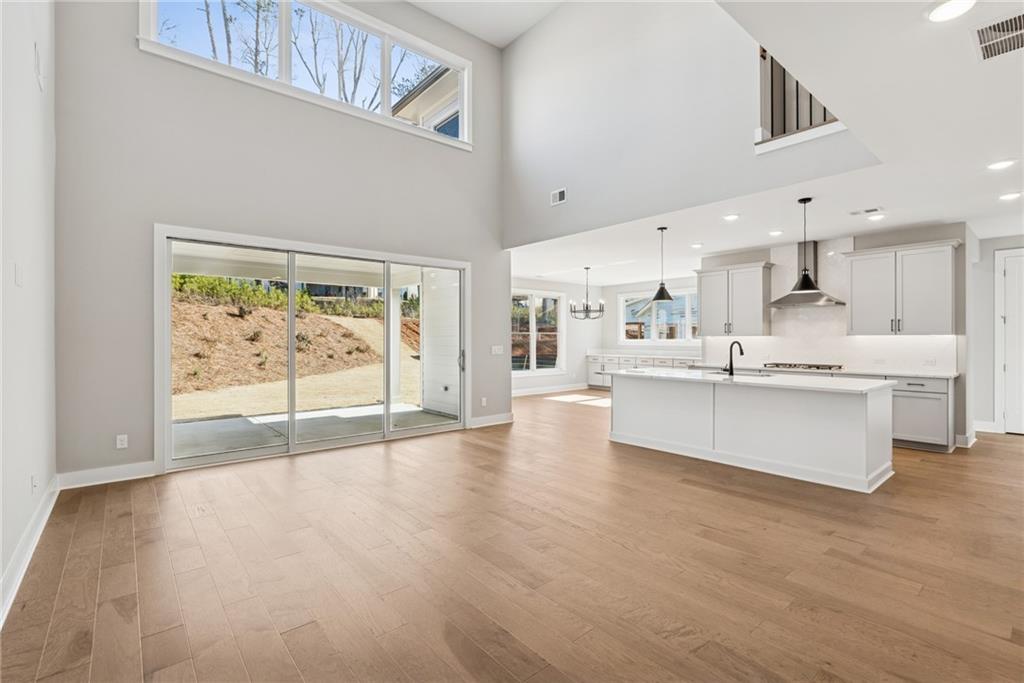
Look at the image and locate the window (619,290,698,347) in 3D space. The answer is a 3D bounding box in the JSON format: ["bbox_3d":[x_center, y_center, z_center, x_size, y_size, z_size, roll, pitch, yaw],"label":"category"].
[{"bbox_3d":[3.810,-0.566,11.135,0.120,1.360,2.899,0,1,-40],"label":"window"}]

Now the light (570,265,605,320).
[{"bbox_3d":[1.530,-0.976,9.250,0.710,1.070,0.710,0,0,0],"label":"light"}]

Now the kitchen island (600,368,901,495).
[{"bbox_3d":[2.650,0.896,5.503,1.170,0.915,2.930,0,0,-40],"label":"kitchen island"}]

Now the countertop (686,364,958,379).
[{"bbox_3d":[4.449,0.441,6.935,0.630,0.035,3.385,0,0,-40],"label":"countertop"}]

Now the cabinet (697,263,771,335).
[{"bbox_3d":[3.815,-0.679,7.874,0.370,1.190,1.150,0,0,-40],"label":"cabinet"}]

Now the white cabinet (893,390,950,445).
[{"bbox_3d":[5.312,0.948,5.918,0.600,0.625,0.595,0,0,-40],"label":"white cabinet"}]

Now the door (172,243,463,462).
[{"bbox_3d":[-2.106,0.128,5.718,3.580,2.390,0.120,0,1,-40],"label":"door"}]

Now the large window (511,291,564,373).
[{"bbox_3d":[0.532,-0.192,10.978,2.224,2.060,0.120,0,1,-40],"label":"large window"}]

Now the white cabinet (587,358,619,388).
[{"bbox_3d":[2.704,0.890,12.595,0.620,0.890,1.070,0,0,-40],"label":"white cabinet"}]

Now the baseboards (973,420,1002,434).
[{"bbox_3d":[7.087,1.267,6.759,0.030,0.160,0.320,0,0,-40],"label":"baseboards"}]

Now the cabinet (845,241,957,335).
[{"bbox_3d":[5.191,-0.666,6.106,0.360,1.160,1.140,0,1,-40],"label":"cabinet"}]

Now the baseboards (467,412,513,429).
[{"bbox_3d":[-0.326,1.271,7.312,0.870,0.160,0.025,0,0,-40],"label":"baseboards"}]

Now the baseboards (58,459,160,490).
[{"bbox_3d":[-3.783,1.261,4.276,0.680,0.145,0.020,0,1,-40],"label":"baseboards"}]

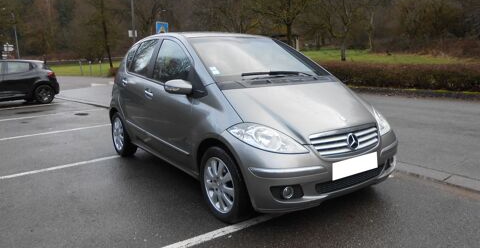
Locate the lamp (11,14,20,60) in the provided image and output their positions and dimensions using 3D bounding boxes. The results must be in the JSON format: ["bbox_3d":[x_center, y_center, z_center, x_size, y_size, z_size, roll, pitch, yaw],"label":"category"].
[{"bbox_3d":[-26.819,-9.601,43.153,0.700,6.970,0.300,-1,10,0],"label":"lamp"}]

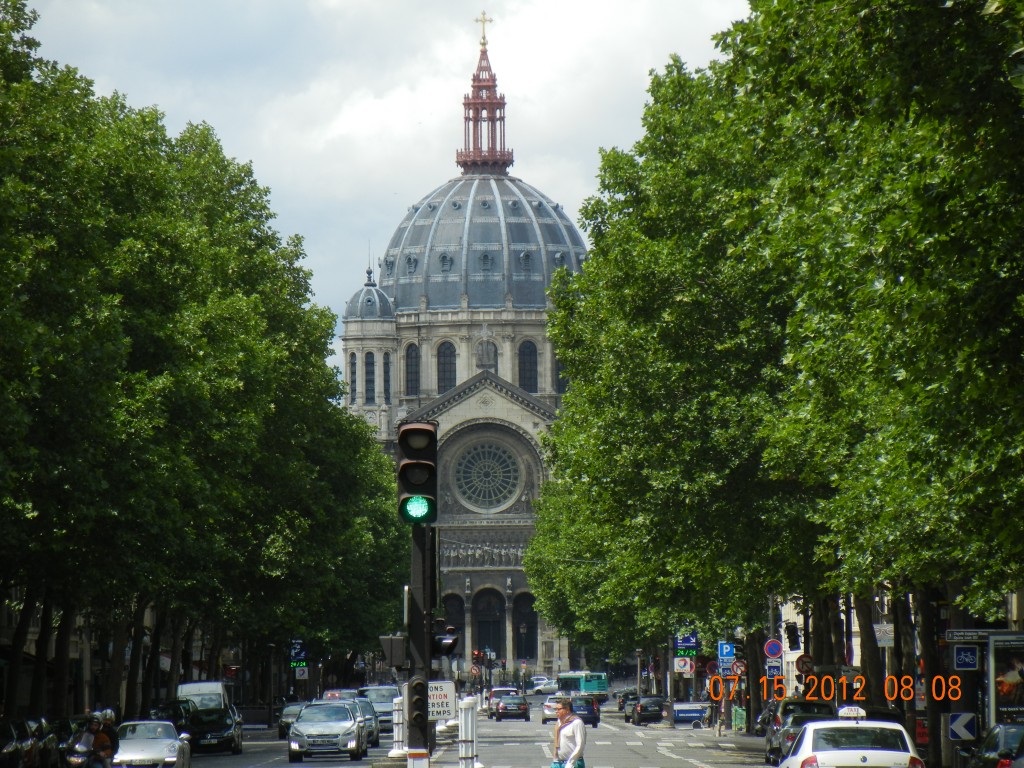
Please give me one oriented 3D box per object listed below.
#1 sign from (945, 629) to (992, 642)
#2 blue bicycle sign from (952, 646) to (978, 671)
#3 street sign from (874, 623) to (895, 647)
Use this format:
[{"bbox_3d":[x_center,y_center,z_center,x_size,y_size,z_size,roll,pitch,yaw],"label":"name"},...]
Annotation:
[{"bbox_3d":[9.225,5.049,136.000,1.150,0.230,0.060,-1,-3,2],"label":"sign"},{"bbox_3d":[9.115,5.501,136.000,0.500,0.500,0.050,0,-3,0],"label":"blue bicycle sign"},{"bbox_3d":[12.887,8.742,235.000,0.740,0.820,0.080,-1,-3,2],"label":"street sign"}]

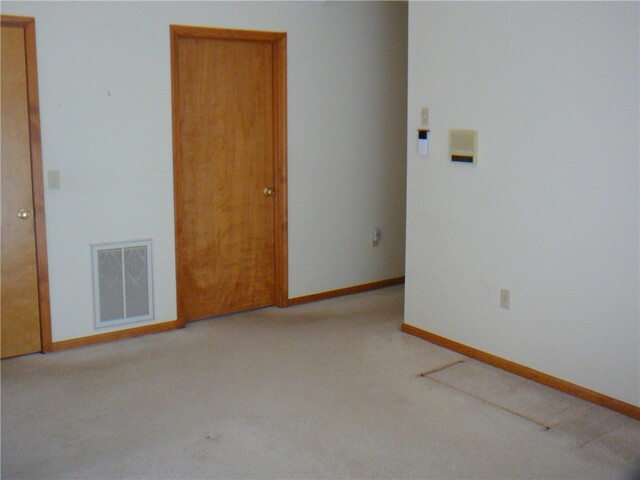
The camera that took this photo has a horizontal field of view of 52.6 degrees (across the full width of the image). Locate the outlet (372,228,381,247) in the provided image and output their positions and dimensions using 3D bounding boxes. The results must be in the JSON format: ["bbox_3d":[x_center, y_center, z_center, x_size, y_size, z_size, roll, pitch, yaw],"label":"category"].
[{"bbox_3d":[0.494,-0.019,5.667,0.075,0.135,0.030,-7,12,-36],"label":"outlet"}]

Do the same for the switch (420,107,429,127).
[{"bbox_3d":[0.680,-0.795,4.182,0.020,0.116,0.071,-7,12,-35],"label":"switch"}]

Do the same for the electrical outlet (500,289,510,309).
[{"bbox_3d":[1.087,0.346,3.788,0.020,0.115,0.071,-7,12,-35],"label":"electrical outlet"}]

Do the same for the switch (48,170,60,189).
[{"bbox_3d":[-1.633,-0.368,3.979,0.072,0.115,0.020,-7,12,-36],"label":"switch"}]

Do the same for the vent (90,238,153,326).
[{"bbox_3d":[-1.315,0.291,4.327,0.405,0.560,0.030,-7,12,-36],"label":"vent"}]

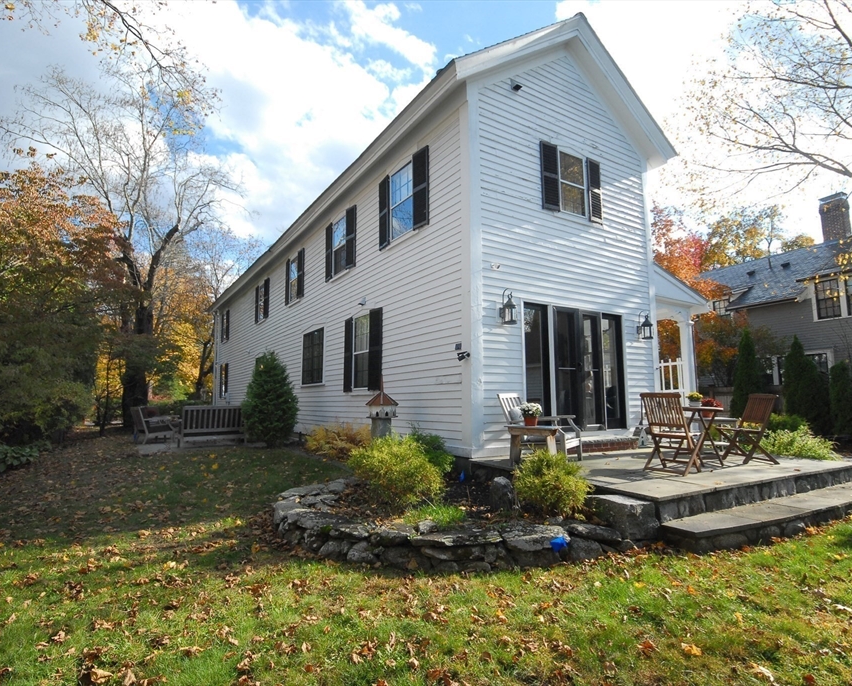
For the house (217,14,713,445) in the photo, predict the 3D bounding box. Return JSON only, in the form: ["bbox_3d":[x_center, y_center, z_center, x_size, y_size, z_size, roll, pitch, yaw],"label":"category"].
[{"bbox_3d":[-2.890,-0.798,18.654,7.100,8.000,23.600,4,-8,-32],"label":"house"}]

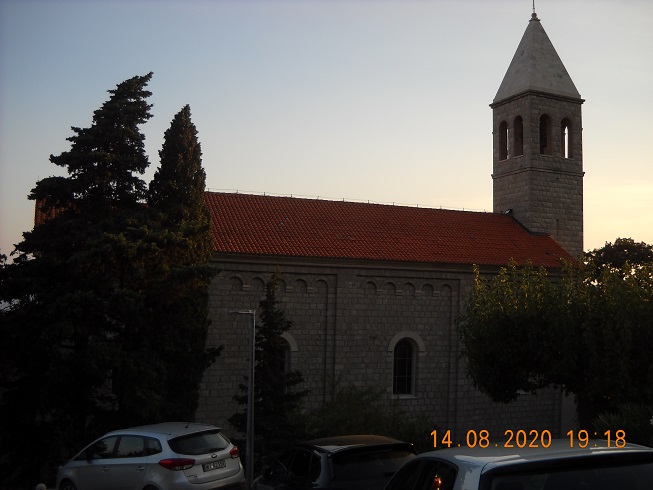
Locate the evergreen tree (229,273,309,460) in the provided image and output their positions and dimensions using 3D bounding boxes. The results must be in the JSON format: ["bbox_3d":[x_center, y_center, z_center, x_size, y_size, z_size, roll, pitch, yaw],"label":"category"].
[{"bbox_3d":[-1.837,3.975,24.500,2.500,6.100,2.500,1,-4,0],"label":"evergreen tree"}]

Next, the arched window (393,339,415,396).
[{"bbox_3d":[3.196,5.060,32.089,1.050,2.400,0.300,3,-4,-23],"label":"arched window"}]

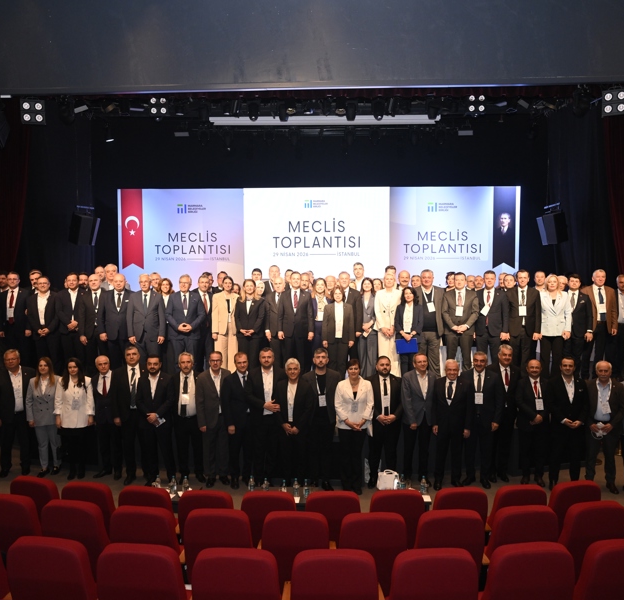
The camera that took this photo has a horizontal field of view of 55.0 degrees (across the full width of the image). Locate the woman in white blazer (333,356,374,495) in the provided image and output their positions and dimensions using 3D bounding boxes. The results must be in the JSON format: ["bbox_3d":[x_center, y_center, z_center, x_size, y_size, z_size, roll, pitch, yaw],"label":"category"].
[{"bbox_3d":[0.533,1.589,7.520,0.500,1.713,0.330,0,4,3],"label":"woman in white blazer"}]

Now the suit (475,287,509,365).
[{"bbox_3d":[3.166,0.488,10.529,0.560,1.486,0.320,1,4,14],"label":"suit"}]

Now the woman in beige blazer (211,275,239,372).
[{"bbox_3d":[-1.355,0.486,9.400,0.470,1.716,0.320,-1,4,-20],"label":"woman in beige blazer"}]

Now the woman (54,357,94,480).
[{"bbox_3d":[-3.159,1.578,7.980,0.520,1.653,0.310,-1,4,-10],"label":"woman"}]

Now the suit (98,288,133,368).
[{"bbox_3d":[-3.430,0.503,10.480,0.570,1.444,0.330,-1,4,-20],"label":"suit"}]

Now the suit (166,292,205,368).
[{"bbox_3d":[-1.863,0.546,8.800,0.580,1.373,0.340,-1,4,-8],"label":"suit"}]

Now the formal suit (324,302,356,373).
[{"bbox_3d":[0.468,0.681,9.812,0.530,1.283,0.310,0,3,2],"label":"formal suit"}]

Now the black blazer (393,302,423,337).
[{"bbox_3d":[1.448,0.302,9.050,0.440,0.560,0.310,1,4,9],"label":"black blazer"}]

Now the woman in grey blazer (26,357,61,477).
[{"bbox_3d":[-3.720,1.613,8.263,0.480,1.668,0.330,-1,4,-14],"label":"woman in grey blazer"}]

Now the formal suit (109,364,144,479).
[{"bbox_3d":[-2.440,1.638,7.999,0.550,1.568,0.330,-1,4,-16],"label":"formal suit"}]

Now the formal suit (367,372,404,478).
[{"bbox_3d":[0.974,1.697,7.949,0.560,1.502,0.340,0,4,6],"label":"formal suit"}]

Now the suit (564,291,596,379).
[{"bbox_3d":[4.544,0.537,10.217,0.570,1.433,0.330,1,4,20],"label":"suit"}]

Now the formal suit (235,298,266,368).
[{"bbox_3d":[-1.104,0.568,10.647,0.510,1.298,0.290,0,4,-6],"label":"formal suit"}]

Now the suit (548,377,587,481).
[{"bbox_3d":[3.292,1.656,7.700,0.540,1.402,0.340,1,4,12],"label":"suit"}]

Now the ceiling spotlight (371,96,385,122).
[{"bbox_3d":[1.223,-3.565,11.200,0.260,0.440,0.260,0,4,0],"label":"ceiling spotlight"}]

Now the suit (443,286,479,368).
[{"bbox_3d":[2.500,0.531,10.056,0.580,1.482,0.340,1,3,13],"label":"suit"}]

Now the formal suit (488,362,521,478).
[{"bbox_3d":[2.566,1.625,8.035,0.500,1.589,0.320,0,3,8],"label":"formal suit"}]

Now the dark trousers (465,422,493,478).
[{"bbox_3d":[2.155,1.925,7.720,0.380,0.813,0.280,0,4,6],"label":"dark trousers"}]

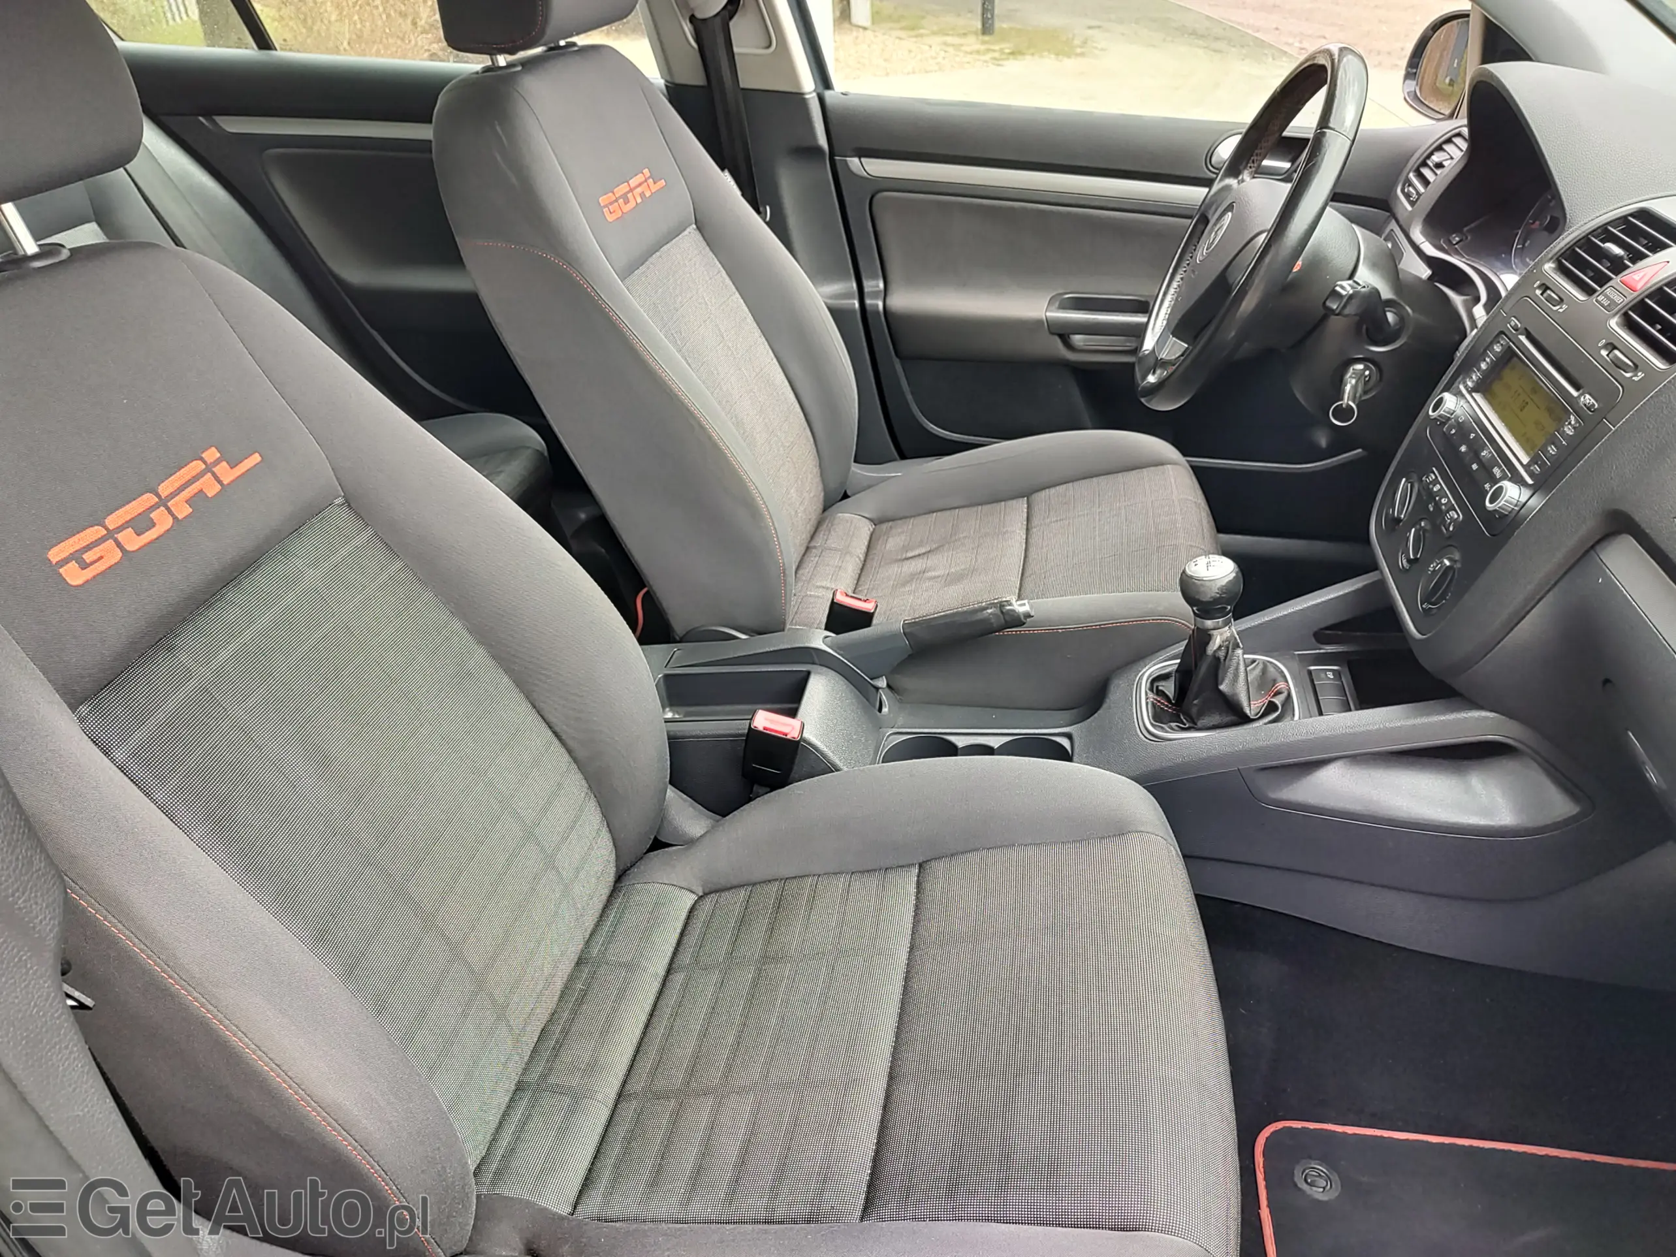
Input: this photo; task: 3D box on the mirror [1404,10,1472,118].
[{"bbox_3d":[0.843,-0.737,1.459,0.125,0.133,0.210,2,33,5],"label":"mirror"}]

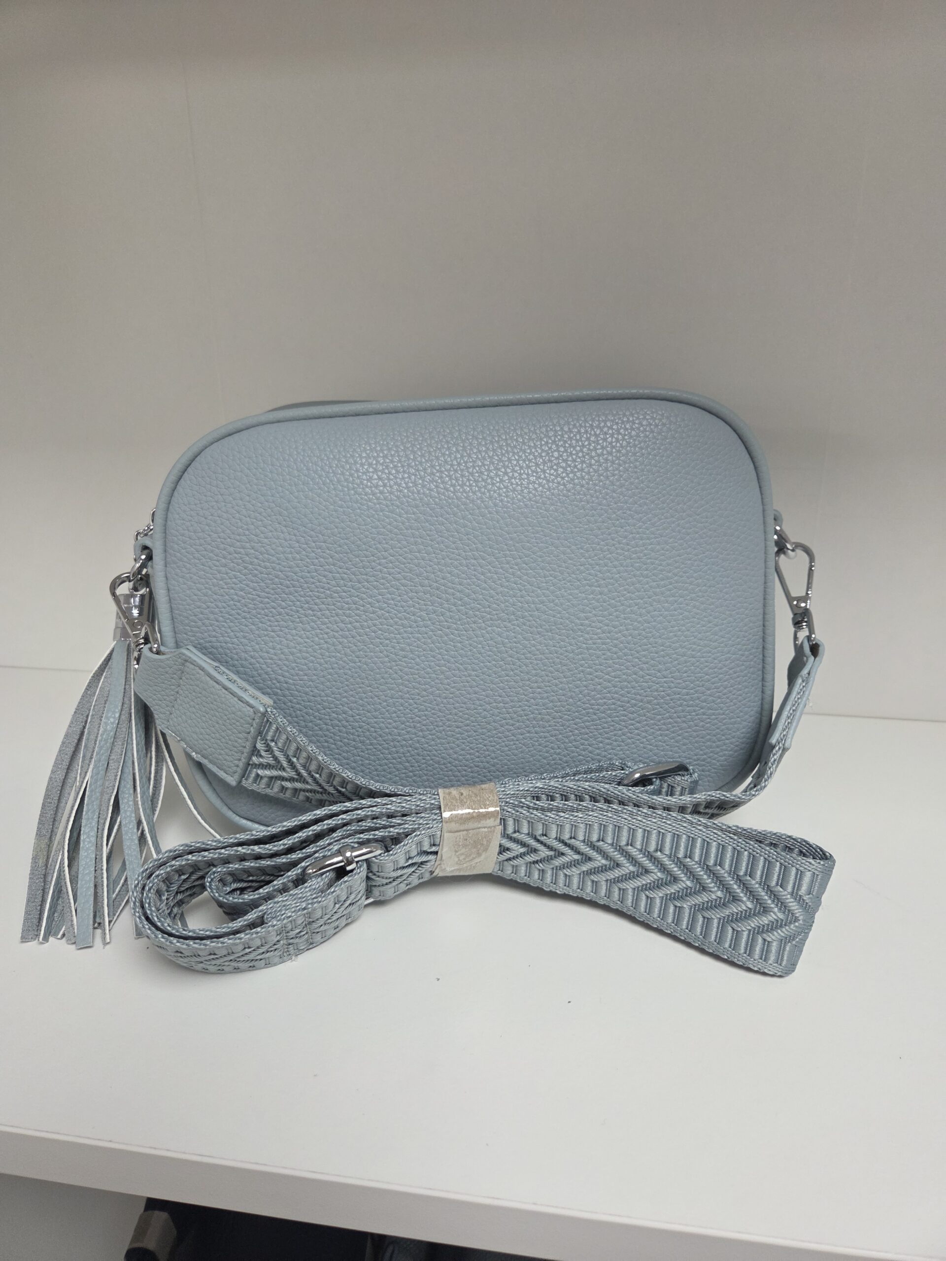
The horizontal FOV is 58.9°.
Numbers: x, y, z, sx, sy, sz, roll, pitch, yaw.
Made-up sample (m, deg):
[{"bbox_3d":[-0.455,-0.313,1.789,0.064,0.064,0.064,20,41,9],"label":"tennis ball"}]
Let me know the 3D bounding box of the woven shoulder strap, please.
[{"bbox_3d":[-0.003,0.034,0.290,0.291,0.111,0.121,-1,21,0],"label":"woven shoulder strap"}]

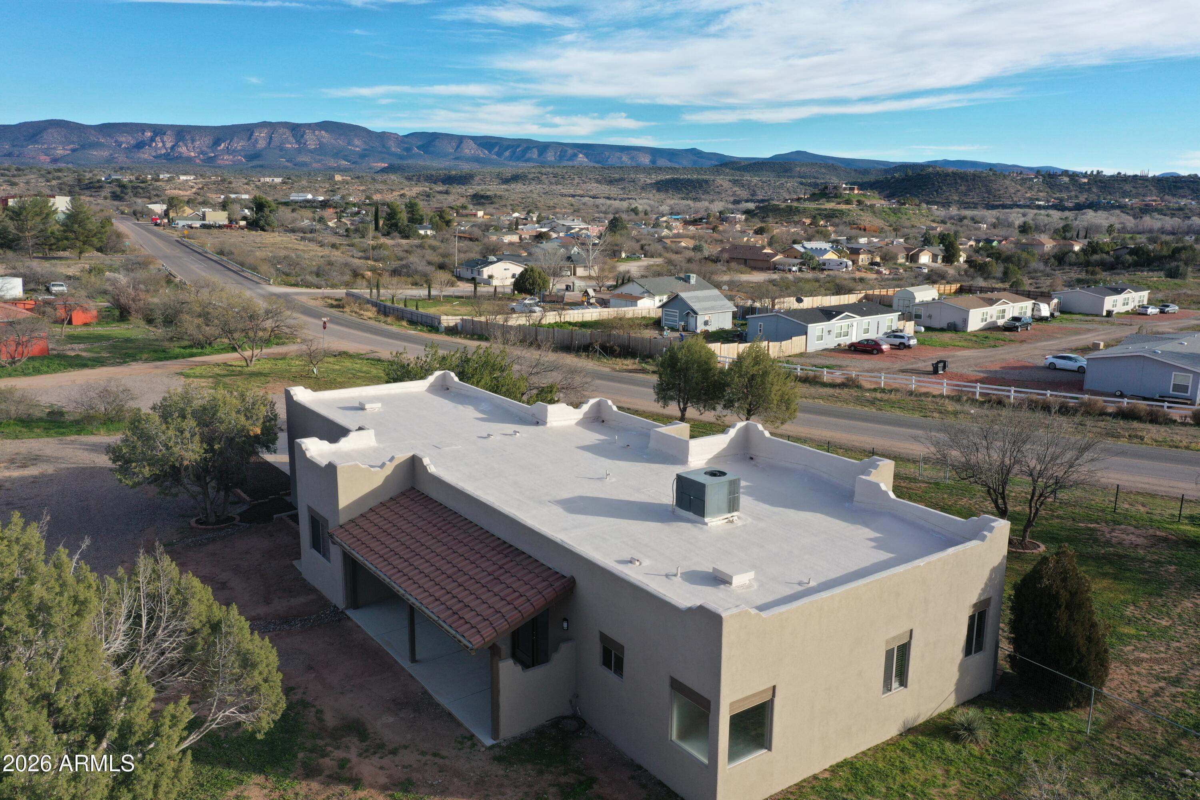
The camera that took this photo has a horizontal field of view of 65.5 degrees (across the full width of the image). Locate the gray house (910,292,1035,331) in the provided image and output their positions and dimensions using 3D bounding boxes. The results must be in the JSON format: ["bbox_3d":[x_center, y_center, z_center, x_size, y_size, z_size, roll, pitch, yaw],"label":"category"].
[{"bbox_3d":[53.105,-12.821,132.755,18.001,3.666,8.720,-10,16,-39],"label":"gray house"}]

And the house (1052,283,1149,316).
[{"bbox_3d":[85.136,-17.192,158.607,17.090,3.817,8.720,-9,16,-38],"label":"house"}]

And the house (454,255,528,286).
[{"bbox_3d":[-26.224,-30.941,219.430,12.300,4.200,14.000,-10,16,-41],"label":"house"}]

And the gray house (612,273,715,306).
[{"bbox_3d":[10.675,-17.387,151.012,14.646,4.789,9.671,-10,16,-41],"label":"gray house"}]

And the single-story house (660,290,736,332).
[{"bbox_3d":[11.684,-10.911,113.129,7.000,4.350,6.800,-10,16,-41],"label":"single-story house"}]

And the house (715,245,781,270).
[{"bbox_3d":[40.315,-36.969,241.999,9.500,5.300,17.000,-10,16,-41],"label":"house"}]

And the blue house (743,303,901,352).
[{"bbox_3d":[25.315,-8.627,104.884,18.100,3.700,8.300,-10,16,-41],"label":"blue house"}]

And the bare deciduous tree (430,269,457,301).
[{"bbox_3d":[-24.099,-17.552,142.645,4.200,4.800,4.000,-1,12,-10],"label":"bare deciduous tree"}]

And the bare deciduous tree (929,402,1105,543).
[{"bbox_3d":[15.976,2.984,35.739,6.965,5.311,5.921,6,14,24],"label":"bare deciduous tree"}]

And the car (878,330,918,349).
[{"bbox_3d":[32.891,-6.669,103.592,1.860,1.680,4.620,-10,16,-40],"label":"car"}]

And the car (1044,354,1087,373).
[{"bbox_3d":[45.454,-3.569,90.020,4.780,1.460,1.840,11,16,41],"label":"car"}]

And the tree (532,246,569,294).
[{"bbox_3d":[-9.191,-23.866,172.632,6.801,9.035,6.461,0,12,-3],"label":"tree"}]

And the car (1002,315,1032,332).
[{"bbox_3d":[52.249,-9.570,116.830,4.850,1.780,1.970,-11,17,-44],"label":"car"}]

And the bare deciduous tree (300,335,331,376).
[{"bbox_3d":[-21.666,-3.350,70.949,2.363,3.117,2.127,-3,13,-17],"label":"bare deciduous tree"}]

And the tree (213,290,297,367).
[{"bbox_3d":[-29.783,-6.006,79.969,7.000,6.200,6.400,-4,13,-20],"label":"tree"}]

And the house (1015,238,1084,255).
[{"bbox_3d":[167.282,-56.967,345.855,17.000,4.800,16.000,-10,16,-41],"label":"house"}]

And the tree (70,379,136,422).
[{"bbox_3d":[-29.410,-0.017,55.242,3.957,2.320,3.562,-6,14,-28],"label":"tree"}]

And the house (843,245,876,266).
[{"bbox_3d":[78.531,-43.315,281.627,9.200,4.800,8.800,-6,14,-29],"label":"house"}]

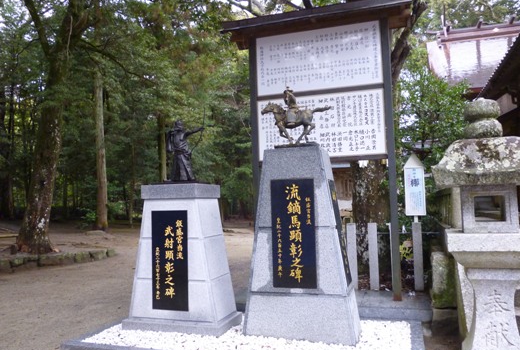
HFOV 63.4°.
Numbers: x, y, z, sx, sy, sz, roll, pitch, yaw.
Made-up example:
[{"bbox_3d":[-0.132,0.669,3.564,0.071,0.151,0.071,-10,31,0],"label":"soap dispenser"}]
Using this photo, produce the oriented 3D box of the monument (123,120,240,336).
[{"bbox_3d":[-0.979,0.576,5.347,1.274,2.594,0.733,-3,-4,18],"label":"monument"}]

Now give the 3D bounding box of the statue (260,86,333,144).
[{"bbox_3d":[0.438,-0.681,4.981,0.800,0.707,0.240,-3,-4,19],"label":"statue"}]

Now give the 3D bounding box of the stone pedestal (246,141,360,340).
[{"bbox_3d":[0.483,0.765,4.875,1.223,2.091,0.597,-3,-4,19],"label":"stone pedestal"}]

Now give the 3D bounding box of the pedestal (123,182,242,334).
[{"bbox_3d":[-0.970,1.004,5.317,1.274,1.736,0.733,-3,-4,18],"label":"pedestal"}]

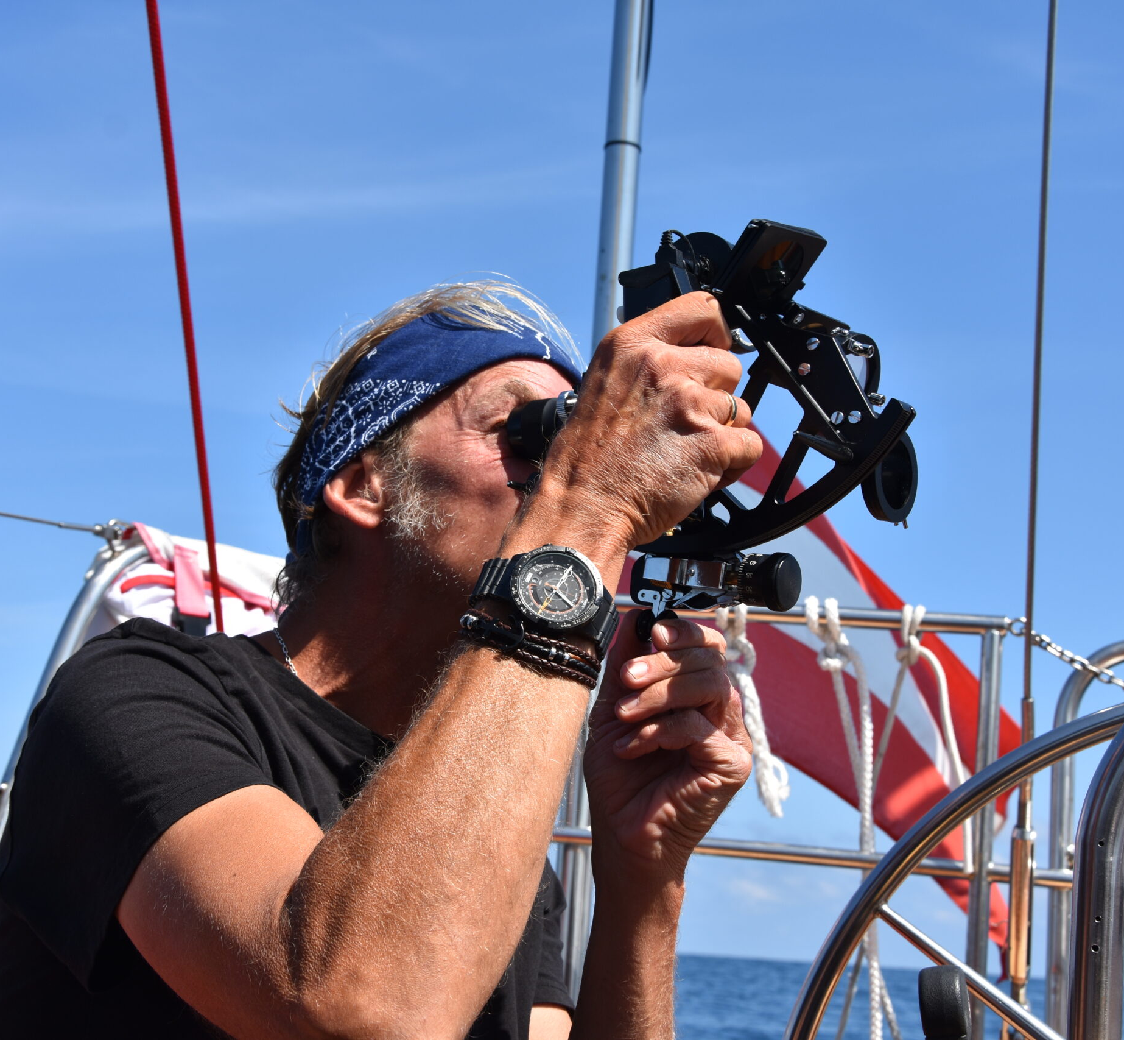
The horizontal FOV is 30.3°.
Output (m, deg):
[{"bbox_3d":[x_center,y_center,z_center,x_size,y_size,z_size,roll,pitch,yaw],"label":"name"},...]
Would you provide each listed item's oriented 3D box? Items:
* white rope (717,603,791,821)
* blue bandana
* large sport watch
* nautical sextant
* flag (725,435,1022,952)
[{"bbox_3d":[0.225,0.222,2.450,0.080,0.250,0.060,3,-12,0],"label":"white rope"},{"bbox_3d":[-0.081,-0.058,1.300,0.205,0.125,0.170,-17,-20,28],"label":"blue bandana"},{"bbox_3d":[-0.010,0.047,1.075,0.078,0.048,0.060,15,-26,-6],"label":"large sport watch"},{"bbox_3d":[0.068,-0.057,1.147,0.280,0.240,0.135,-5,-14,33],"label":"nautical sextant"},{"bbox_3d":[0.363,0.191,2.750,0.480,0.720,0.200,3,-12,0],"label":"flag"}]

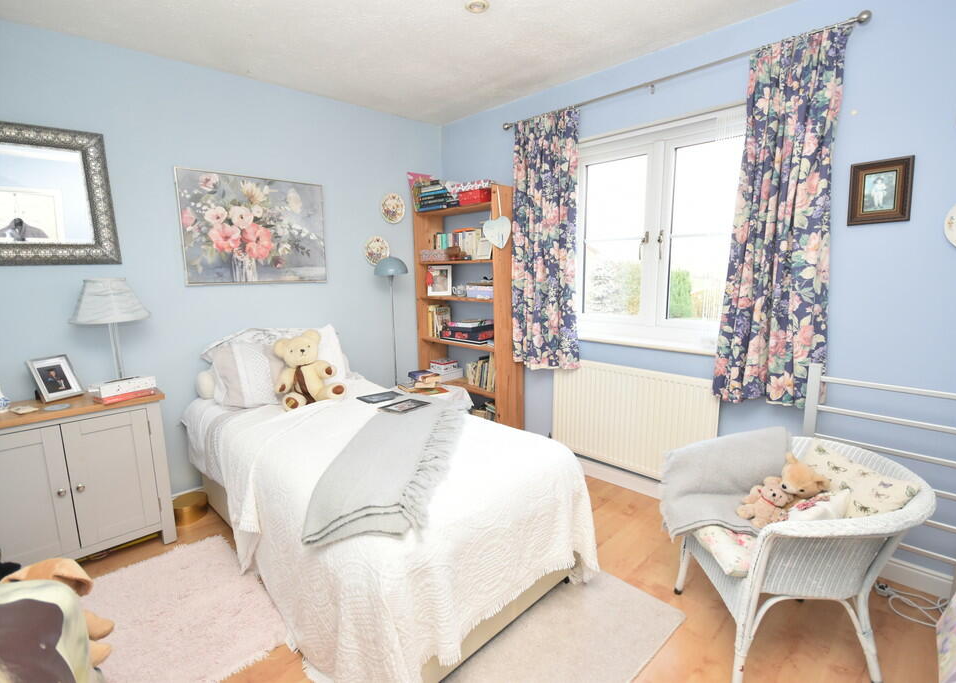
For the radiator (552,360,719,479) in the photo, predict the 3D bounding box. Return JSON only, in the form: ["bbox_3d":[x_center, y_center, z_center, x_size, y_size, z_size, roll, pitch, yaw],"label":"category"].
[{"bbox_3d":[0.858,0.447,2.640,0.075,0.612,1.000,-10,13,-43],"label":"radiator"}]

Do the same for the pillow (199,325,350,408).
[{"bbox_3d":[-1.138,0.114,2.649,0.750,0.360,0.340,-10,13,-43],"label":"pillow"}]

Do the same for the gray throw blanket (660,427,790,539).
[{"bbox_3d":[0.881,0.496,1.622,0.460,0.290,0.350,-1,9,2],"label":"gray throw blanket"}]

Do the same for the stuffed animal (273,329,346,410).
[{"bbox_3d":[-0.932,0.132,2.488,0.350,0.385,0.260,-7,11,-32],"label":"stuffed animal"}]

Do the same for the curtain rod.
[{"bbox_3d":[0.806,-1.291,2.315,0.075,0.055,1.825,-10,13,-43],"label":"curtain rod"}]

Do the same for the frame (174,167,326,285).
[{"bbox_3d":[-1.284,-0.648,2.678,0.800,0.615,0.030,-10,13,-43],"label":"frame"}]

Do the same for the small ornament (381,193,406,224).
[{"bbox_3d":[-0.602,-0.949,3.254,0.210,0.214,0.025,-10,13,-43],"label":"small ornament"}]

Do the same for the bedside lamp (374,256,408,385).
[{"bbox_3d":[-0.586,0.110,3.239,0.230,1.390,0.230,-10,13,-43],"label":"bedside lamp"}]

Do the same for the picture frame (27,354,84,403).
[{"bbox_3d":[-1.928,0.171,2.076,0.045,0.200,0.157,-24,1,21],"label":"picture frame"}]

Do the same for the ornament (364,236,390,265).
[{"bbox_3d":[-0.706,-0.633,3.199,0.208,0.210,0.025,-10,13,-43],"label":"ornament"}]

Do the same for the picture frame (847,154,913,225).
[{"bbox_3d":[1.558,-0.577,1.763,0.025,0.233,0.183,-10,13,-43],"label":"picture frame"}]

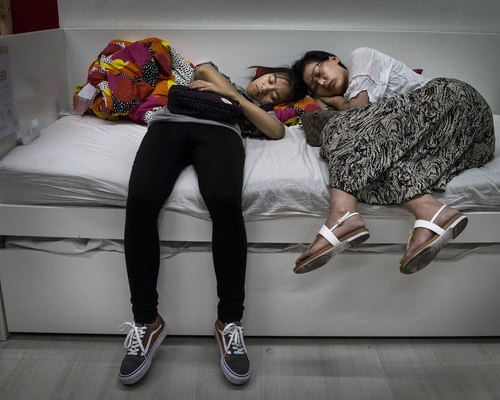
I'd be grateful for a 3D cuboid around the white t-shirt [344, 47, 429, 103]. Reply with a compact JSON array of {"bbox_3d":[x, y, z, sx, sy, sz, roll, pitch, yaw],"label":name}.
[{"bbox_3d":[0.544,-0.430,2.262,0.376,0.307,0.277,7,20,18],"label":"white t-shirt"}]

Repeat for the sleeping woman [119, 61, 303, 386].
[{"bbox_3d":[-0.105,-0.024,2.104,0.515,0.842,1.129,4,19,11],"label":"sleeping woman"}]

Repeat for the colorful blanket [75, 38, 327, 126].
[{"bbox_3d":[-0.224,-0.498,2.433,1.020,0.337,0.327,1,19,0],"label":"colorful blanket"}]

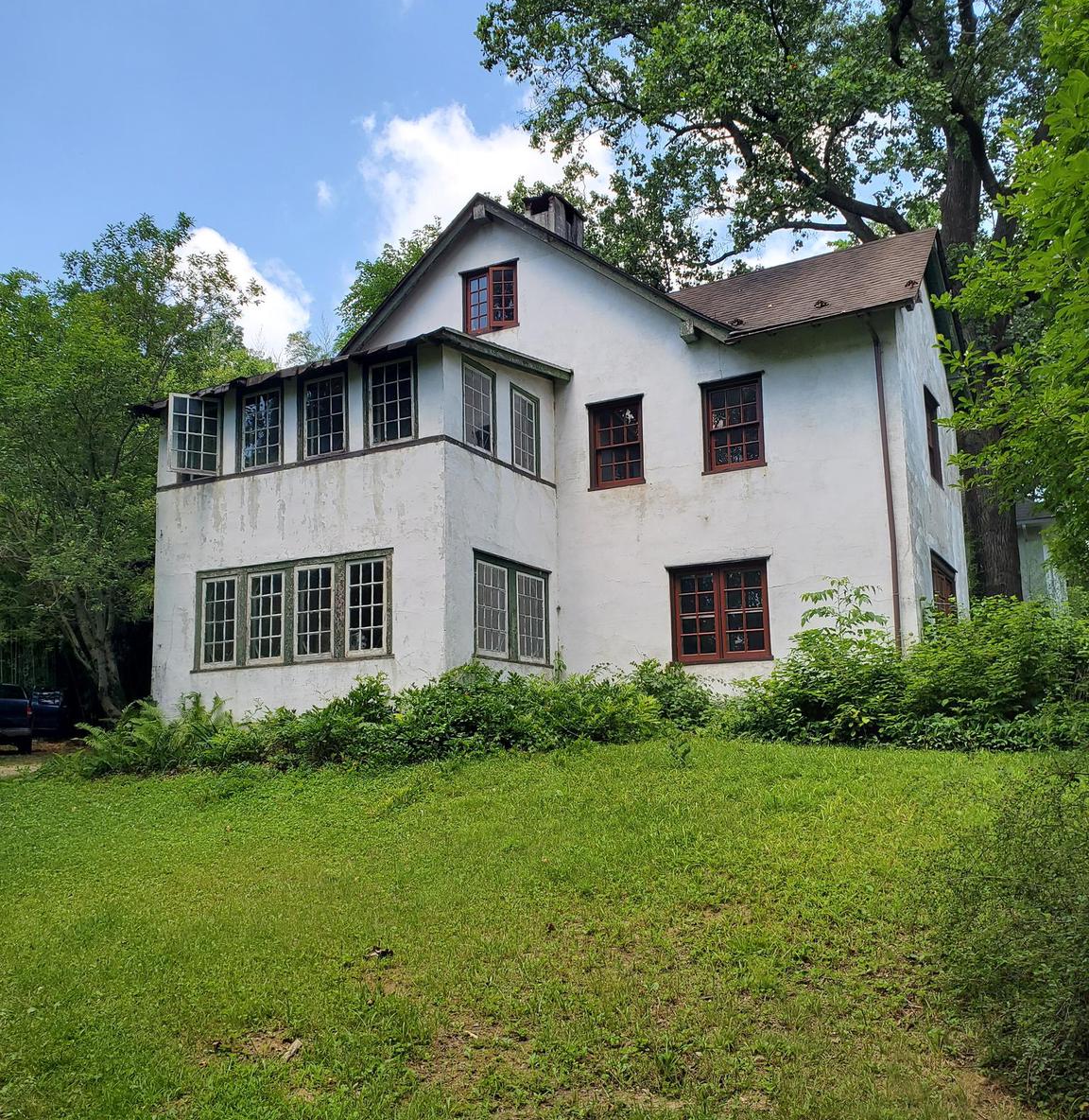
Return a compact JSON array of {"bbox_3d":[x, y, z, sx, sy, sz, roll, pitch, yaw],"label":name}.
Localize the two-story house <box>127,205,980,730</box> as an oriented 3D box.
[{"bbox_3d":[0.556,-2.011,18.077,11.320,10.190,8.910,-7,-11,28],"label":"two-story house"}]

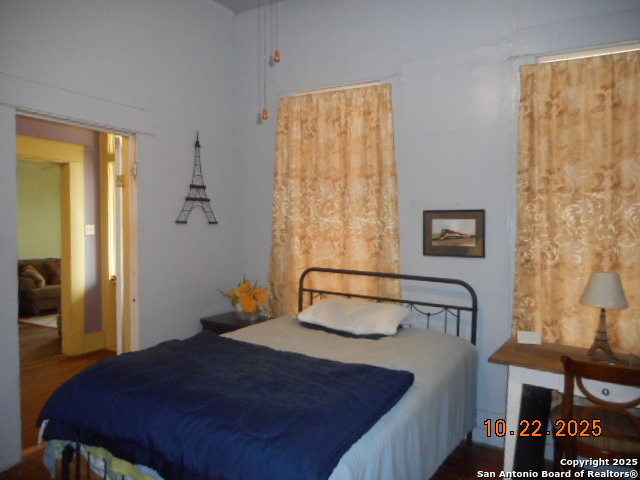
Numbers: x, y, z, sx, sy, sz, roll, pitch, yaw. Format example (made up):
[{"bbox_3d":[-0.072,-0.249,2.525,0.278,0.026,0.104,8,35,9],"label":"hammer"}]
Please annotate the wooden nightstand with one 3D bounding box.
[{"bbox_3d":[-0.669,1.005,3.867,0.500,0.700,0.400,2,3,28],"label":"wooden nightstand"}]

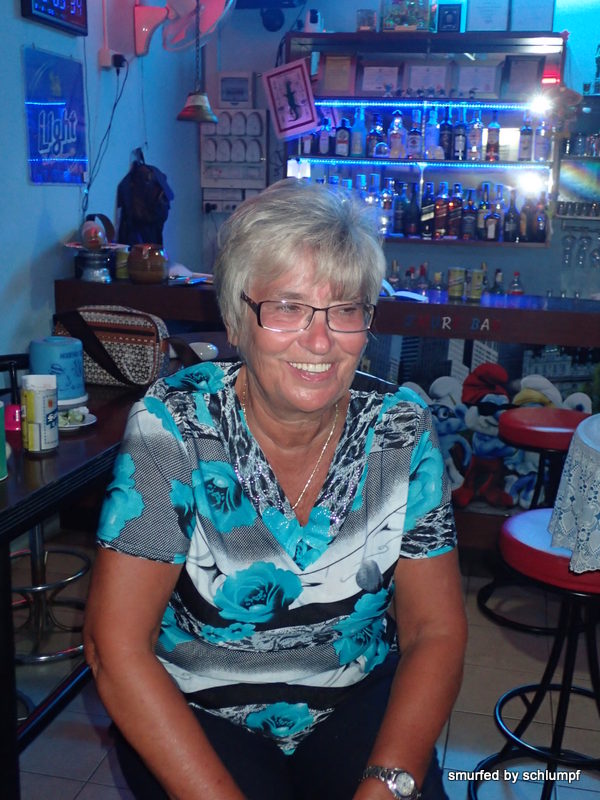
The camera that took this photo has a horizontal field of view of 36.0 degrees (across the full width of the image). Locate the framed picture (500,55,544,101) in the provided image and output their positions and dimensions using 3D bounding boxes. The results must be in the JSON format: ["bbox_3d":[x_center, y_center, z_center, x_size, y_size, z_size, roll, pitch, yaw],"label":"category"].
[{"bbox_3d":[1.181,-1.698,4.892,0.207,0.230,0.020,4,8,12],"label":"framed picture"}]

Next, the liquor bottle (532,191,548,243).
[{"bbox_3d":[1.263,-0.960,4.850,0.075,0.275,0.075,4,13,12],"label":"liquor bottle"}]

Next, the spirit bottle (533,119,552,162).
[{"bbox_3d":[1.339,-1.450,5.108,0.075,0.244,0.070,3,15,10],"label":"spirit bottle"}]

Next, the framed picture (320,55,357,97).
[{"bbox_3d":[0.216,-1.820,5.185,0.196,0.230,0.025,3,13,9],"label":"framed picture"}]

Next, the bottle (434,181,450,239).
[{"bbox_3d":[0.783,-1.036,5.079,0.075,0.308,0.075,3,13,9],"label":"bottle"}]

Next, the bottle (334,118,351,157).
[{"bbox_3d":[0.234,-1.416,4.991,0.079,0.212,0.068,4,13,12],"label":"bottle"}]

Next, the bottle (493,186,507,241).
[{"bbox_3d":[1.094,-1.023,5.068,0.073,0.303,0.073,3,13,9],"label":"bottle"}]

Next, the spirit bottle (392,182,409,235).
[{"bbox_3d":[0.559,-1.060,5.144,0.076,0.290,0.076,3,13,9],"label":"spirit bottle"}]

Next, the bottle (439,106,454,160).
[{"bbox_3d":[0.827,-1.499,5.197,0.073,0.285,0.073,3,15,10],"label":"bottle"}]

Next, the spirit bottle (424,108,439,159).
[{"bbox_3d":[0.699,-1.407,4.883,0.080,0.275,0.080,4,13,12],"label":"spirit bottle"}]

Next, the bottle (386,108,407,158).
[{"bbox_3d":[0.531,-1.452,5.058,0.101,0.258,0.085,3,13,9],"label":"bottle"}]

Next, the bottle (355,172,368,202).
[{"bbox_3d":[0.354,-1.139,5.383,0.078,0.334,0.078,3,15,10],"label":"bottle"}]

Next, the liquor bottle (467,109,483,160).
[{"bbox_3d":[0.924,-1.403,4.898,0.077,0.260,0.077,4,14,12],"label":"liquor bottle"}]

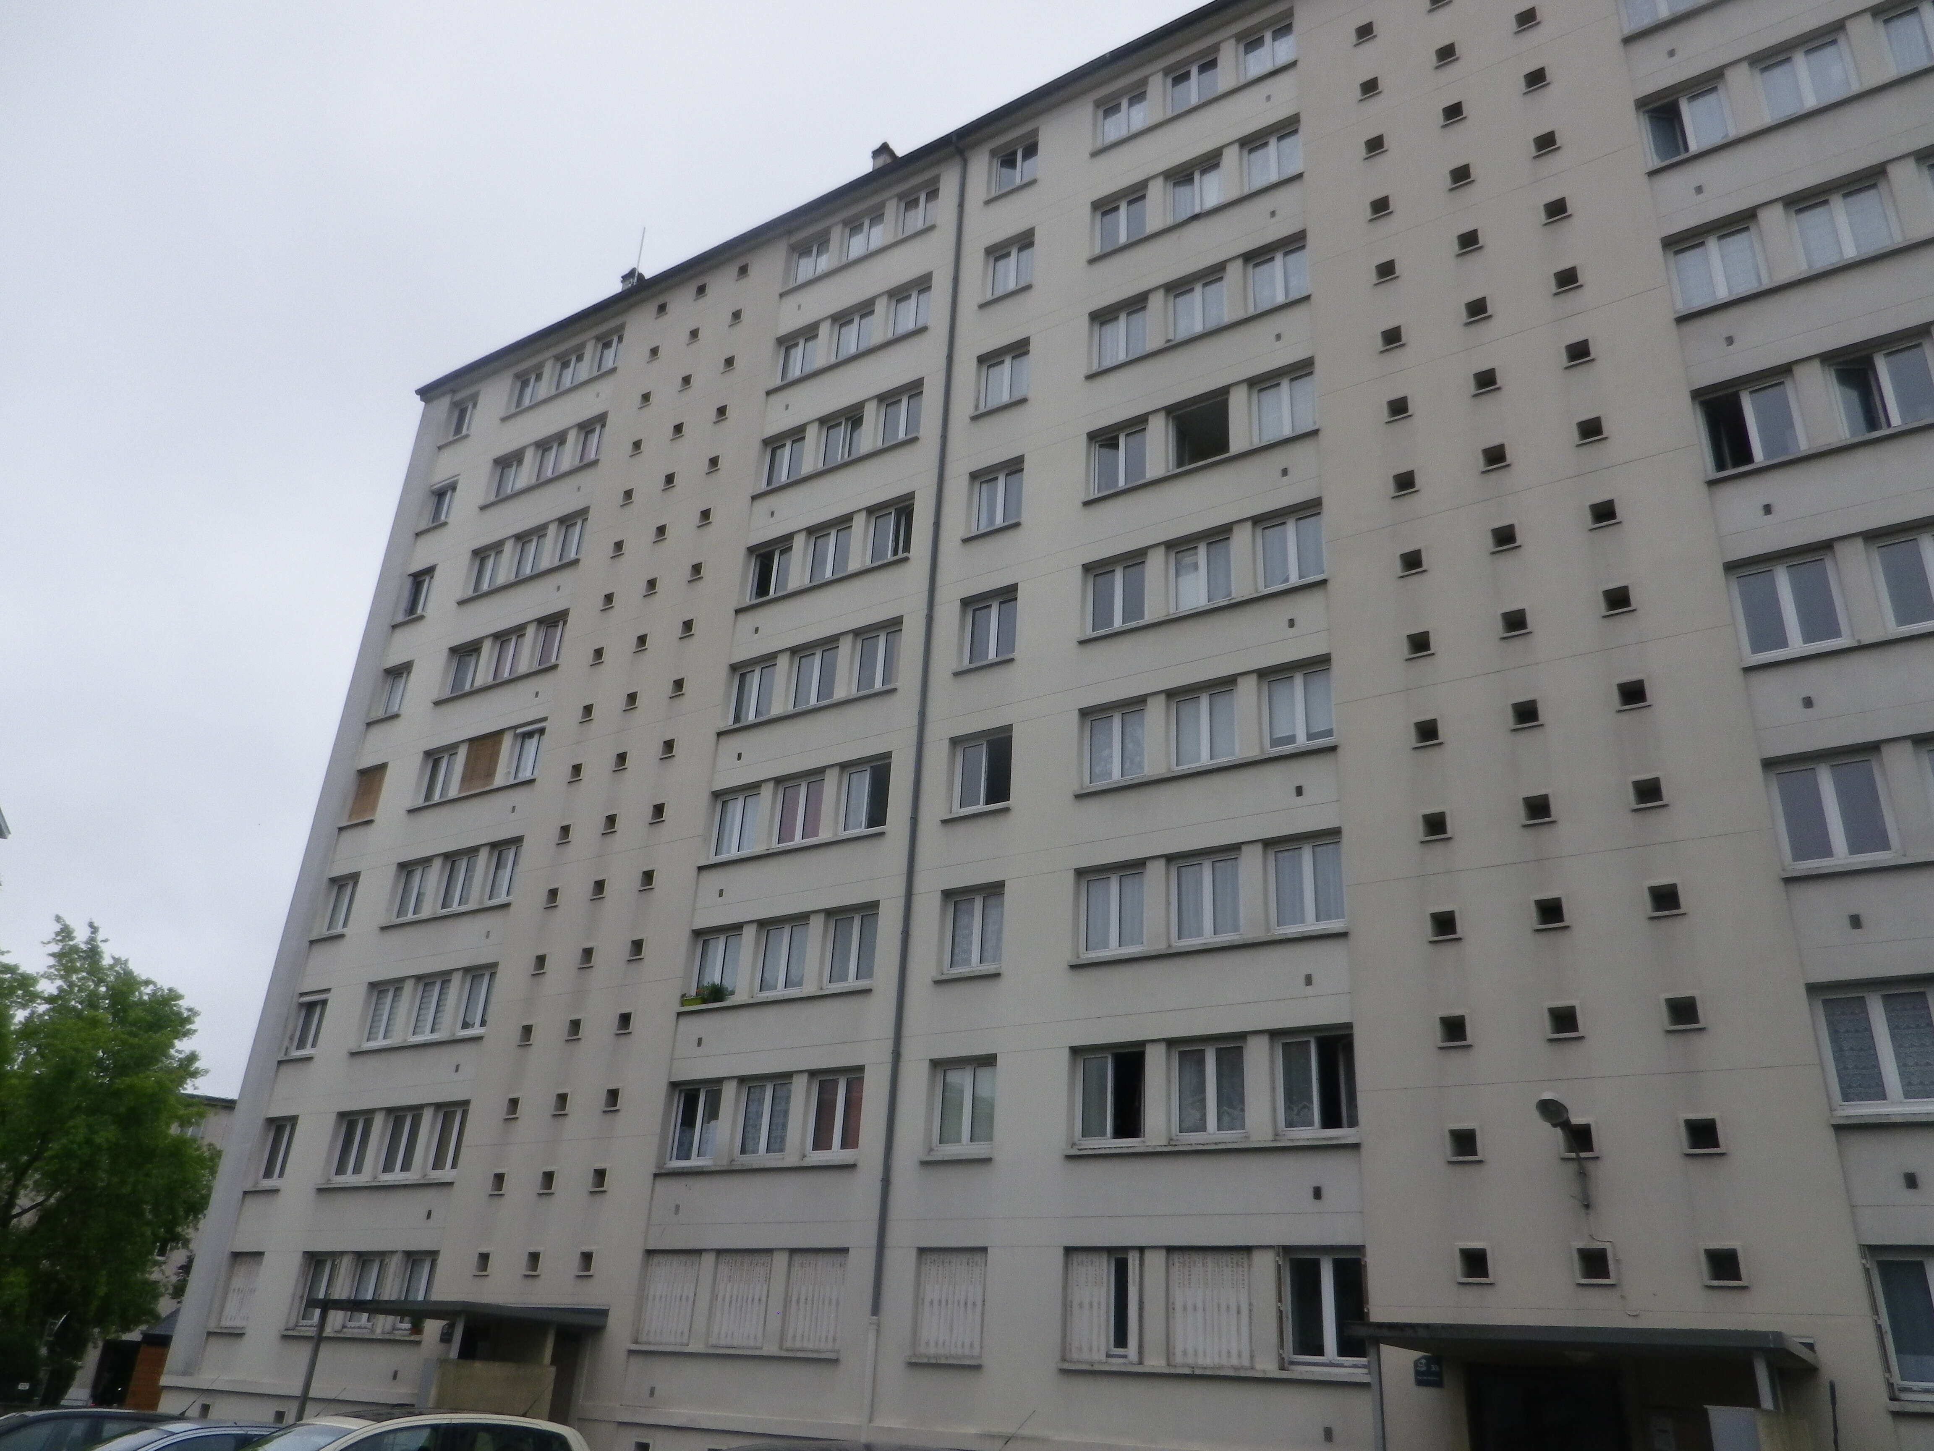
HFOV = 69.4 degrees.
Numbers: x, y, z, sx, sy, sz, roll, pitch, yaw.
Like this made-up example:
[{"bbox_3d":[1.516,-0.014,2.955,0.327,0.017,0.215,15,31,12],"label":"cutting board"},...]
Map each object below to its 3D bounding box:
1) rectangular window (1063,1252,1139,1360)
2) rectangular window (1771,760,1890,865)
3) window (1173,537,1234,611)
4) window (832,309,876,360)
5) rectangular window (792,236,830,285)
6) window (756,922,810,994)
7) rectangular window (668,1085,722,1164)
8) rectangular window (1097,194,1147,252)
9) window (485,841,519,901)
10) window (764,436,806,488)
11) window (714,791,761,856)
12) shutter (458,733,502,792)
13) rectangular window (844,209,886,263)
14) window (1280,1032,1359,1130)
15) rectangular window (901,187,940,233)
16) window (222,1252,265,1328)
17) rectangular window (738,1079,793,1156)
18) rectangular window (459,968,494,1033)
[{"bbox_3d":[1.881,7.624,18.364,1.191,1.346,0.160,-13,-30,31],"label":"rectangular window"},{"bbox_3d":[9.896,1.016,15.935,1.130,1.320,0.120,-13,-30,31],"label":"rectangular window"},{"bbox_3d":[3.800,-2.448,22.327,1.180,1.251,0.120,-13,-30,31],"label":"window"},{"bbox_3d":[-2.320,-8.217,29.752,1.130,1.320,0.120,-13,-30,31],"label":"window"},{"bbox_3d":[-3.485,-10.357,31.716,1.130,1.320,0.120,-13,-30,31],"label":"rectangular window"},{"bbox_3d":[-3.194,4.026,24.472,1.130,1.240,0.120,-13,-29,31],"label":"window"},{"bbox_3d":[-4.504,6.718,23.638,1.224,1.251,0.120,-13,-30,31],"label":"rectangular window"},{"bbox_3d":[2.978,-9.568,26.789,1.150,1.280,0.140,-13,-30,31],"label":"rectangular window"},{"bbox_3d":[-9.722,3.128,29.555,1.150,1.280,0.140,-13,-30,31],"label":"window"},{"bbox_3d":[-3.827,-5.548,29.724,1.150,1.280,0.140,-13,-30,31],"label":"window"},{"bbox_3d":[-4.243,1.855,26.010,1.130,1.320,0.120,-13,-30,31],"label":"window"},{"bbox_3d":[-10.732,0.837,31.060,1.232,1.287,0.080,-13,-30,31],"label":"shutter"},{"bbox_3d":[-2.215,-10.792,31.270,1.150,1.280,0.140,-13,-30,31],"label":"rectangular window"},{"bbox_3d":[4.611,4.709,18.381,1.130,1.240,0.120,-13,-29,31],"label":"window"},{"bbox_3d":[-0.930,-11.048,30.254,1.132,1.278,0.120,-13,-30,31],"label":"rectangular window"},{"bbox_3d":[-14.788,11.575,28.587,1.050,1.387,0.100,-12,-29,31],"label":"window"},{"bbox_3d":[-3.320,6.488,23.072,1.090,1.251,0.130,-12,-29,31],"label":"rectangular window"},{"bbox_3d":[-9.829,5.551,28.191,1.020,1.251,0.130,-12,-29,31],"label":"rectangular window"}]

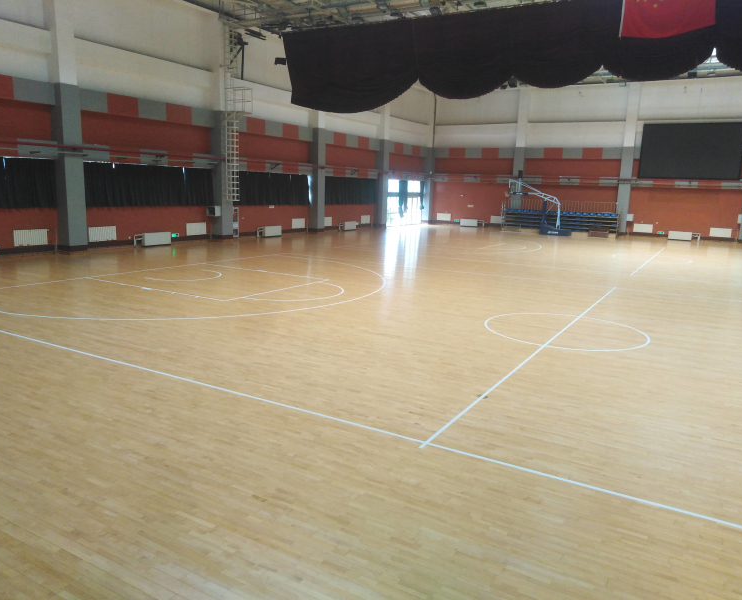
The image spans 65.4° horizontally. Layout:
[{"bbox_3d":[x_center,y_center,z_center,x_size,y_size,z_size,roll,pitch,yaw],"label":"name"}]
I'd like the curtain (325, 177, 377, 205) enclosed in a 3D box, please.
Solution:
[{"bbox_3d":[-1.556,-8.236,43.962,0.200,2.030,8.050,8,12,29],"label":"curtain"}]

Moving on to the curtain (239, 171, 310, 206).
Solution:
[{"bbox_3d":[-6.193,-6.886,36.131,0.200,1.990,7.750,8,12,29],"label":"curtain"}]

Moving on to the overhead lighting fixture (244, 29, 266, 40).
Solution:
[{"bbox_3d":[-5.920,-13.450,29.290,0.300,0.340,1.600,8,12,29],"label":"overhead lighting fixture"}]

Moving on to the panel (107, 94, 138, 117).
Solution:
[{"bbox_3d":[-11.273,-8.854,26.400,0.100,0.860,1.610,8,12,29],"label":"panel"}]

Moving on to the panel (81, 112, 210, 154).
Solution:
[{"bbox_3d":[-10.740,-8.022,28.113,0.100,1.430,7.930,8,12,29],"label":"panel"}]

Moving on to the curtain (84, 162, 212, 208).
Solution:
[{"bbox_3d":[-10.678,-5.598,28.553,0.200,1.990,7.950,8,12,29],"label":"curtain"}]

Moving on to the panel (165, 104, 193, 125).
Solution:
[{"bbox_3d":[-9.647,-9.348,29.141,0.100,0.850,1.620,8,12,29],"label":"panel"}]

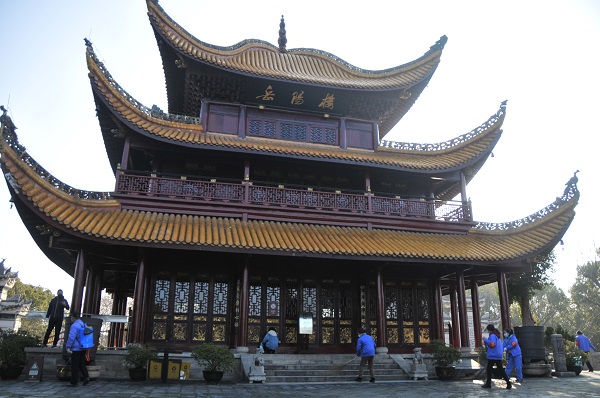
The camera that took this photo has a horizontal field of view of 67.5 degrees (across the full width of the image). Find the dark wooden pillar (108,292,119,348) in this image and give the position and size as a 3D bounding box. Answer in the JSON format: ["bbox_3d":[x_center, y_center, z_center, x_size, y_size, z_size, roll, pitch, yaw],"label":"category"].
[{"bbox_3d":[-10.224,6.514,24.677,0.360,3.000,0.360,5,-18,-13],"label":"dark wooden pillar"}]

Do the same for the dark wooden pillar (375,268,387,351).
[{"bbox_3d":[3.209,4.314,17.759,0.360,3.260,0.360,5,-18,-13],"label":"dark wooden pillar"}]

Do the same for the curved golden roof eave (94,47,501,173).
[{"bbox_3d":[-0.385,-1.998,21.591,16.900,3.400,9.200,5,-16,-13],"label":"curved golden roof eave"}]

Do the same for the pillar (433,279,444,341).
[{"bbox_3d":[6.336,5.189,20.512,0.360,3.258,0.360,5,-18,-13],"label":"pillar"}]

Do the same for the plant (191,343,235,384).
[{"bbox_3d":[-2.419,4.533,12.422,1.189,1.089,1.189,5,-18,-13],"label":"plant"}]

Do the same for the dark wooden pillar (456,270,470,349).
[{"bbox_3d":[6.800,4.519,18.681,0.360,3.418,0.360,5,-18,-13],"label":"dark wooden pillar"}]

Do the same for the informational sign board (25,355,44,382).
[{"bbox_3d":[-6.386,4.071,10.787,0.408,0.634,0.200,5,-18,-13],"label":"informational sign board"}]

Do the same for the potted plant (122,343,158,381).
[{"bbox_3d":[-4.522,4.598,12.738,0.992,1.025,0.992,5,-18,-13],"label":"potted plant"}]

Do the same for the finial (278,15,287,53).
[{"bbox_3d":[-1.152,-10.937,29.570,0.500,3.094,0.500,5,-18,-13],"label":"finial"}]

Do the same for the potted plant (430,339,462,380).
[{"bbox_3d":[4.745,5.183,14.553,1.004,1.223,1.004,5,-18,-13],"label":"potted plant"}]

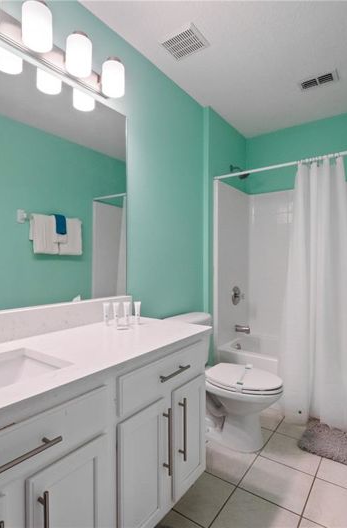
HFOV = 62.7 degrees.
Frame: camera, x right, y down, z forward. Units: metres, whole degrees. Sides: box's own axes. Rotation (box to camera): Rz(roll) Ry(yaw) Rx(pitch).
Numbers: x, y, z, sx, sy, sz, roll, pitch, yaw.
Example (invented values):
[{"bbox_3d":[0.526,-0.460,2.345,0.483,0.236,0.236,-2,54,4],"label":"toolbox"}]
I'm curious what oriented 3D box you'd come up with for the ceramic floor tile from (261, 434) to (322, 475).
[{"bbox_3d":[0.712,1.140,1.724,0.300,0.010,0.300,0,0,36],"label":"ceramic floor tile"}]

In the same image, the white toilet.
[{"bbox_3d":[0.344,0.762,1.922,0.788,0.745,0.460,0,0,36],"label":"white toilet"}]

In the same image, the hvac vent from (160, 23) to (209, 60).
[{"bbox_3d":[0.069,-1.357,1.757,0.240,0.022,0.198,0,0,36],"label":"hvac vent"}]

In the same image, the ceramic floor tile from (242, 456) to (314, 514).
[{"bbox_3d":[0.535,1.140,1.482,0.300,0.010,0.300,0,0,36],"label":"ceramic floor tile"}]

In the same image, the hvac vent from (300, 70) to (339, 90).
[{"bbox_3d":[1.072,-1.358,2.121,0.253,0.020,0.146,0,0,36],"label":"hvac vent"}]

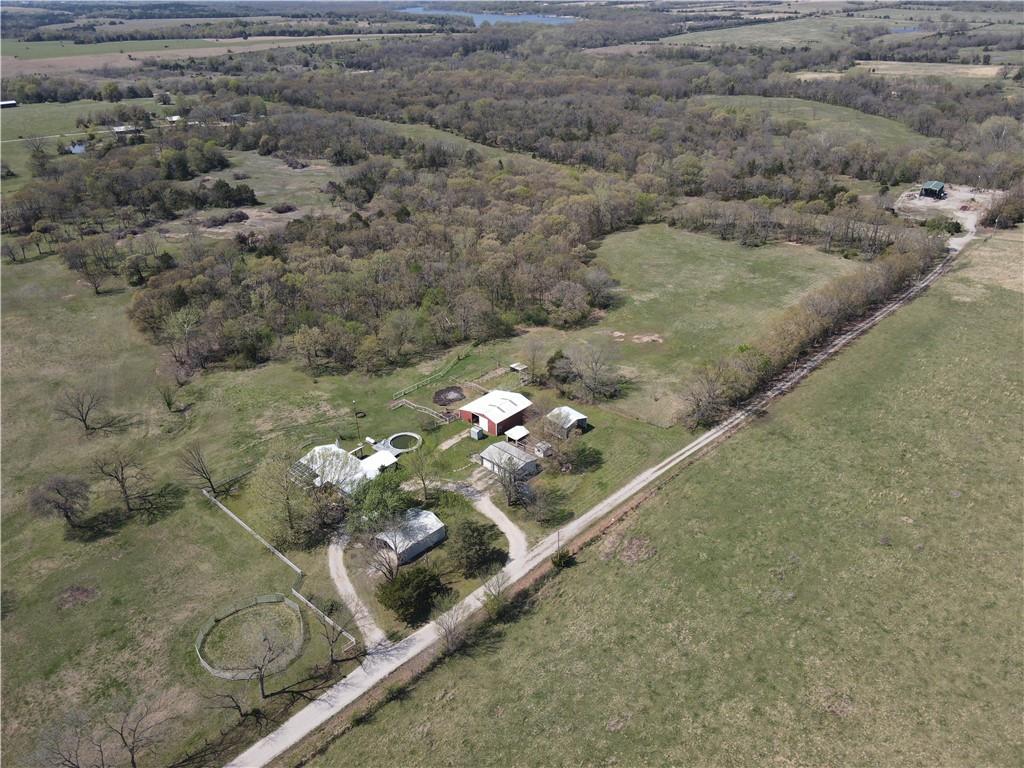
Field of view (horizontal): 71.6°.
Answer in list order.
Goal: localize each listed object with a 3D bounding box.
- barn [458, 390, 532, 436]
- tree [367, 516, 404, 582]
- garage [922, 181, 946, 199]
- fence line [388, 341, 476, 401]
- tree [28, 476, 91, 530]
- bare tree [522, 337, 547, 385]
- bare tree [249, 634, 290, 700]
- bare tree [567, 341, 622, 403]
[{"bbox_3d":[-3.934,6.439,182.000,12.901,4.634,13.626,23,37,35],"label":"barn"},{"bbox_3d":[-22.844,30.338,129.068,6.709,14.759,6.709,-6,30,-11],"label":"tree"},{"bbox_3d":[224.785,-103.521,379.619,8.000,5.400,15.000,19,34,30],"label":"garage"},{"bbox_3d":[-20.126,-4.110,205.166,4.200,1.500,39.600,17,33,27],"label":"fence line"},{"bbox_3d":[-90.668,24.432,143.006,10.582,11.417,10.582,-21,36,-33],"label":"tree"},{"bbox_3d":[6.191,-6.697,196.090,6.601,13.755,6.601,1,29,2],"label":"bare tree"},{"bbox_3d":[-36.902,43.317,108.747,5.934,12.011,5.934,-15,32,-24],"label":"bare tree"},{"bbox_3d":[21.927,-3.051,187.477,14.100,15.825,14.100,4,30,7],"label":"bare tree"}]

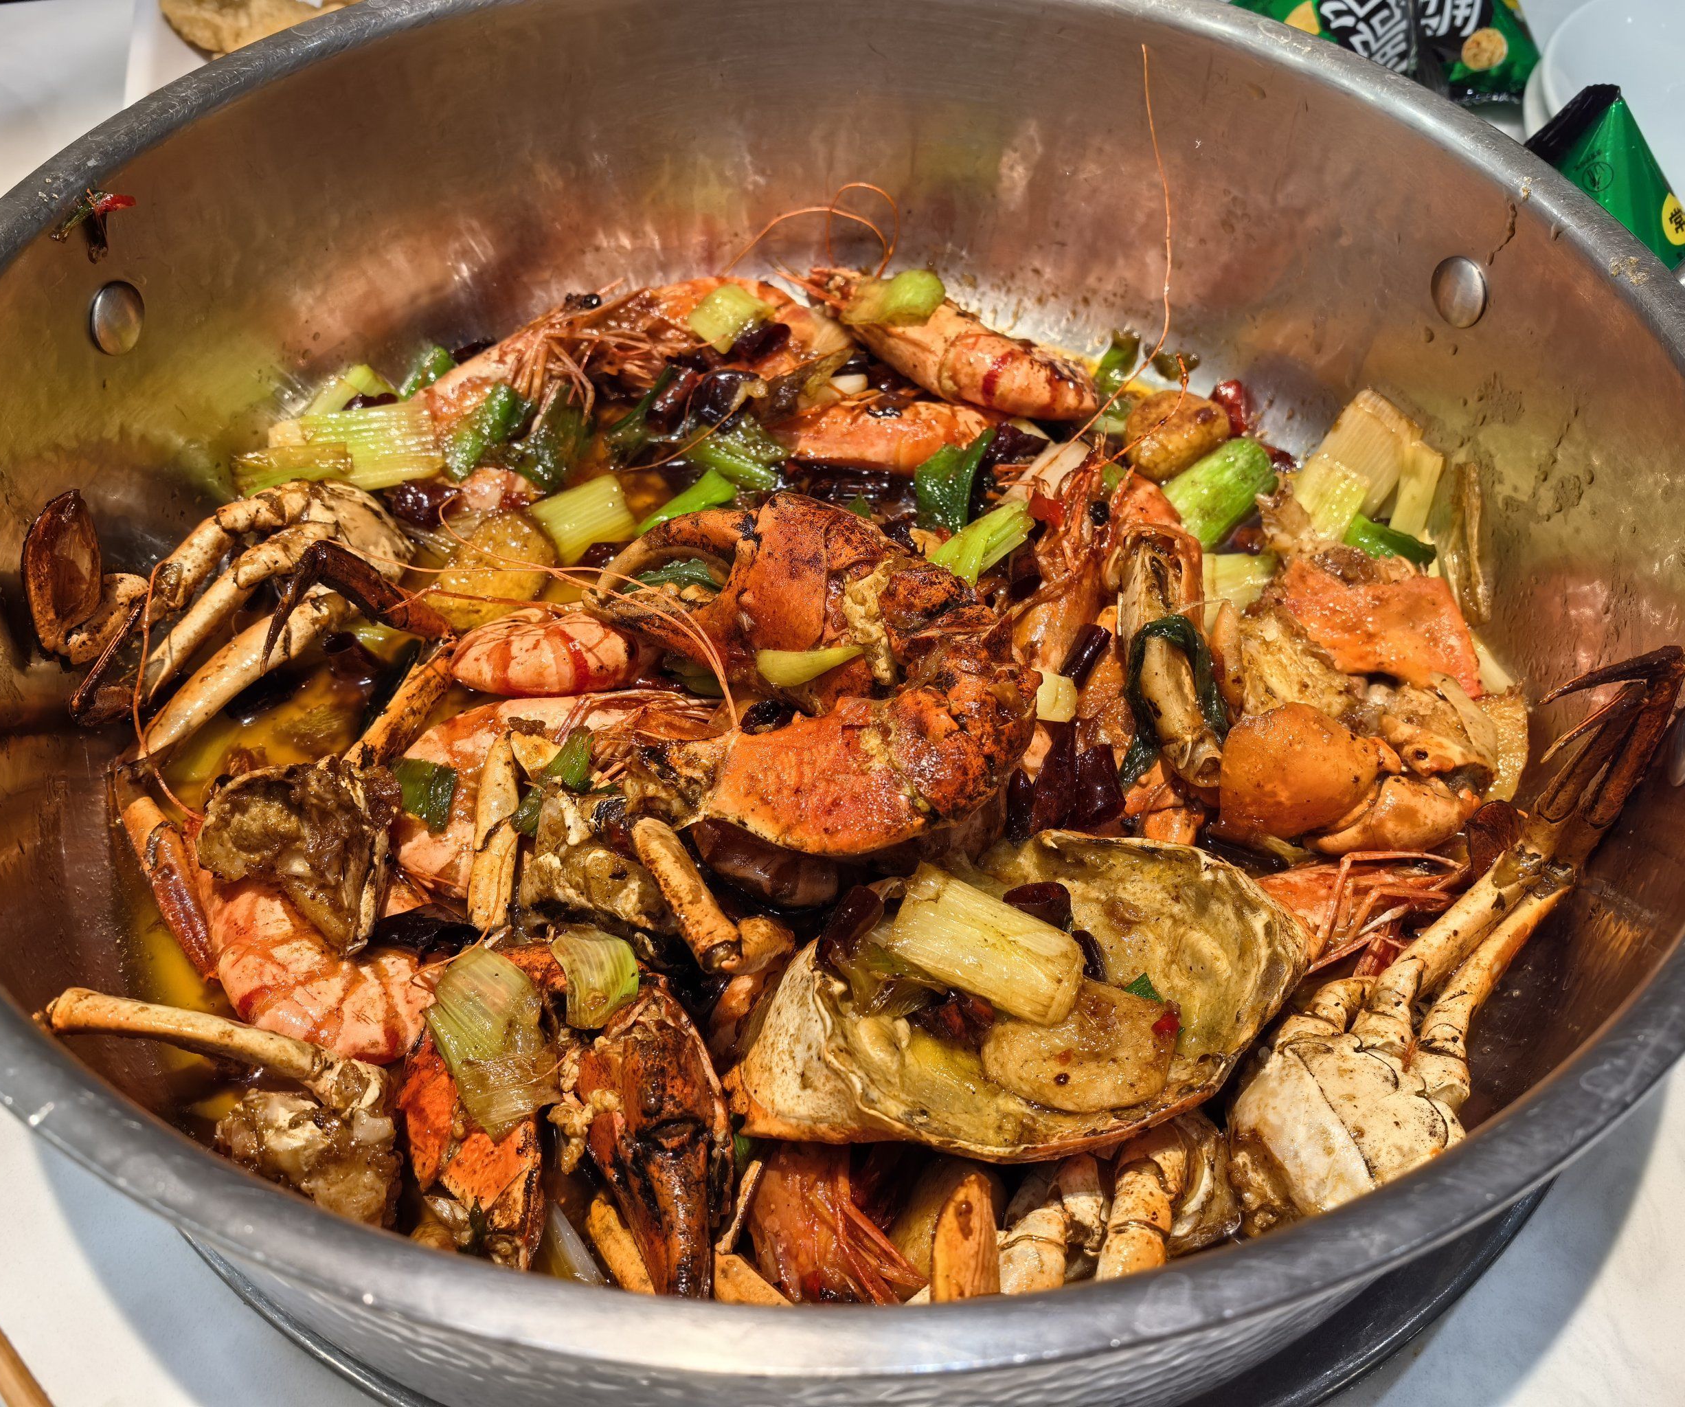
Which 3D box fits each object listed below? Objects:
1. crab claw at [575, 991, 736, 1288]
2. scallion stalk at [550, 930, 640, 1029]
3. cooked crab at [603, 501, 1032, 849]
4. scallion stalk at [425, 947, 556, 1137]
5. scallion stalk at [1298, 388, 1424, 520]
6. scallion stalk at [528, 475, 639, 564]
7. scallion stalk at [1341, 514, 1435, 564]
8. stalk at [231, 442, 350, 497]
[{"bbox_3d":[-0.028,0.066,0.219,0.022,0.019,0.050,-6,77,-2],"label":"crab claw"},{"bbox_3d":[-0.047,0.052,0.278,0.016,0.009,0.018,-5,75,-6],"label":"scallion stalk"},{"bbox_3d":[-0.006,-0.007,0.327,0.090,0.043,0.068,1,52,-1],"label":"cooked crab"},{"bbox_3d":[-0.065,0.062,0.270,0.021,0.011,0.033,-14,64,-12],"label":"scallion stalk"},{"bbox_3d":[0.120,-0.057,0.338,0.017,0.014,0.032,35,100,32],"label":"scallion stalk"},{"bbox_3d":[-0.064,-0.045,0.357,0.023,0.011,0.015,-26,66,-21],"label":"scallion stalk"},{"bbox_3d":[0.116,-0.034,0.308,0.020,0.008,0.009,23,54,17],"label":"scallion stalk"},{"bbox_3d":[-0.134,-0.057,0.356,0.028,0.008,0.012,-5,61,8],"label":"stalk"}]

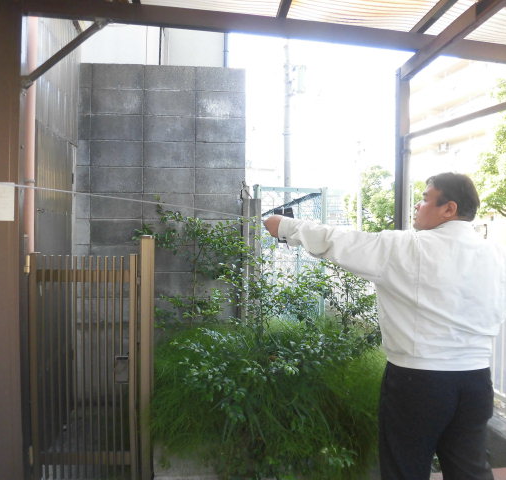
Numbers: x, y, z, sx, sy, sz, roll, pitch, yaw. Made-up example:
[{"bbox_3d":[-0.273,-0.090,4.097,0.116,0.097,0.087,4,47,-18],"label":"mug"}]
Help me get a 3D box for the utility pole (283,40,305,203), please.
[{"bbox_3d":[1.650,-3.400,18.500,0.850,9.800,0.420,0,0,0],"label":"utility pole"}]

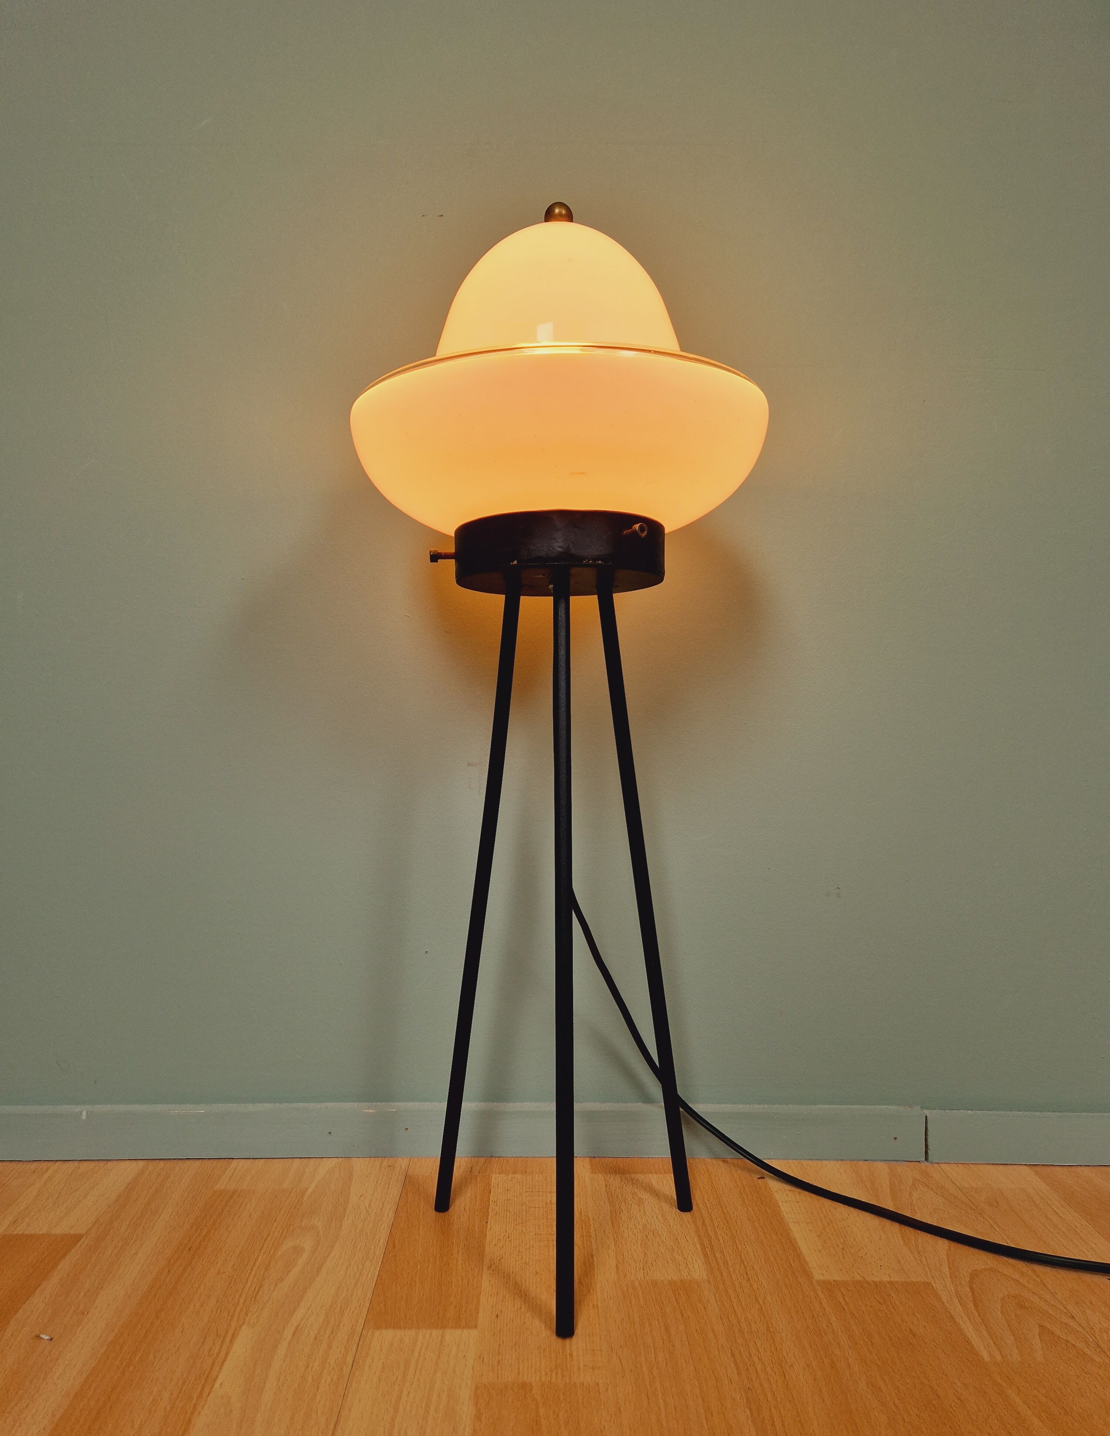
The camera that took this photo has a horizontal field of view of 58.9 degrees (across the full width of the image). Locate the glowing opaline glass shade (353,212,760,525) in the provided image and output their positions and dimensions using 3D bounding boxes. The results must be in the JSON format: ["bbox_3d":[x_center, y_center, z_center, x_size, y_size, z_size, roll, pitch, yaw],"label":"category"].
[{"bbox_3d":[0.003,-0.208,0.615,0.257,0.201,0.257,0,1,0],"label":"glowing opaline glass shade"}]

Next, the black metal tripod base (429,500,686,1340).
[{"bbox_3d":[0.006,0.109,0.605,0.175,0.449,0.160,0,1,0],"label":"black metal tripod base"}]

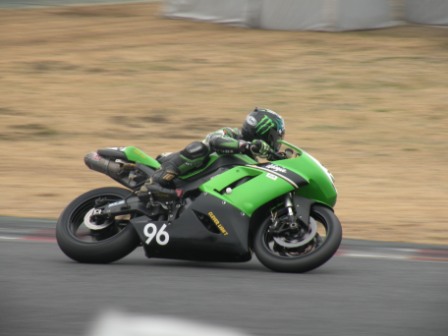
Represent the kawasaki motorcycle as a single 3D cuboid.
[{"bbox_3d":[-0.101,0.244,22.949,2.030,0.680,1.110,2,47,21],"label":"kawasaki motorcycle"}]

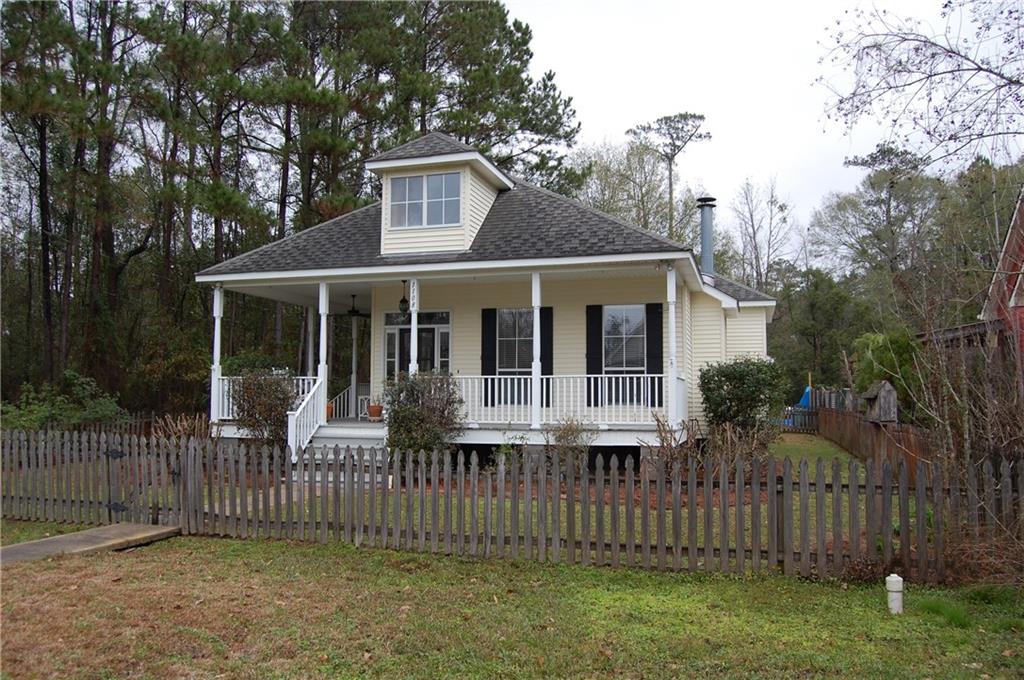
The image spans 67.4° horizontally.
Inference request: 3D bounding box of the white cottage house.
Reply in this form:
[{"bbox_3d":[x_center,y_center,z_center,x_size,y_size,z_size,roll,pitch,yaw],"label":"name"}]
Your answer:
[{"bbox_3d":[0.772,-0.630,19.951,11.750,7.220,12.150,-1,-4,17],"label":"white cottage house"}]

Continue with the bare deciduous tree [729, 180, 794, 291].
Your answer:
[{"bbox_3d":[13.662,-2.229,41.817,3.400,13.362,3.400,-1,-4,17],"label":"bare deciduous tree"}]

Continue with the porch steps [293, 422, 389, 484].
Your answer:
[{"bbox_3d":[-2.992,2.118,14.273,2.000,0.980,1.180,-1,-4,17],"label":"porch steps"}]

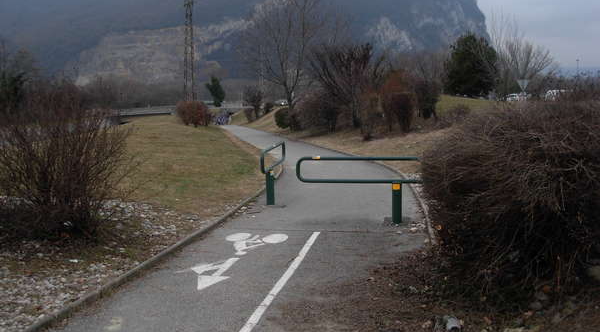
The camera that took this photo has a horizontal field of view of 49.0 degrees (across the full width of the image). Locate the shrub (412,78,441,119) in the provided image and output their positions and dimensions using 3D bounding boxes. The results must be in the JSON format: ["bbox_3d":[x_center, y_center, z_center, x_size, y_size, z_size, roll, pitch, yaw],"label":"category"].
[{"bbox_3d":[6.818,-3.638,35.500,1.500,2.200,1.500,0,5,0],"label":"shrub"}]

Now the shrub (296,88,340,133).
[{"bbox_3d":[1.095,-3.286,39.000,2.600,2.650,2.500,0,5,0],"label":"shrub"}]

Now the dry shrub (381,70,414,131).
[{"bbox_3d":[4.737,-3.182,32.000,1.600,2.900,1.600,0,5,0],"label":"dry shrub"}]

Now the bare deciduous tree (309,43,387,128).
[{"bbox_3d":[2.776,-4.705,38.500,4.400,4.700,4.000,0,5,0],"label":"bare deciduous tree"}]

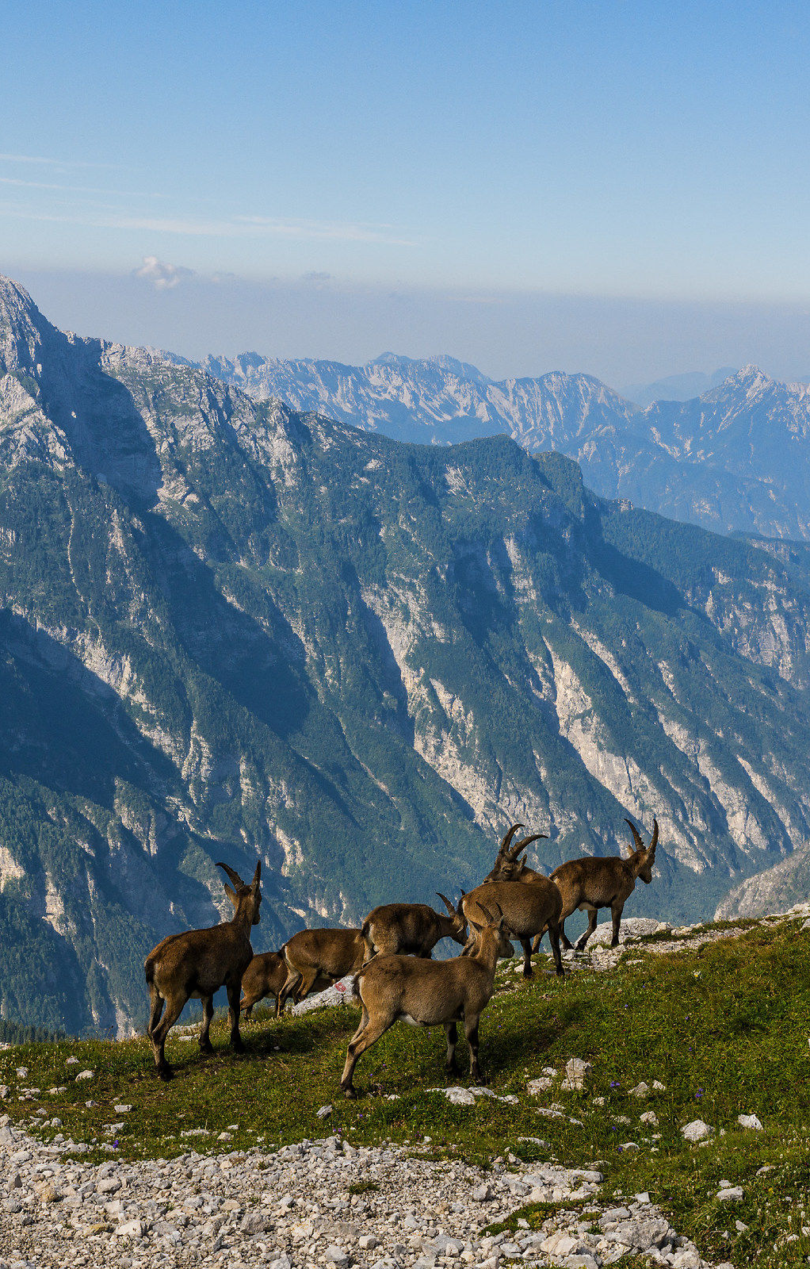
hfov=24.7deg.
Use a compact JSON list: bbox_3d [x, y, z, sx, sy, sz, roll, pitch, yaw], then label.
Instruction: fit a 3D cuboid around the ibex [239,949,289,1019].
[{"bbox_3d":[-1.008,2.891,15.200,0.900,0.620,0.280,-7,14,-45],"label":"ibex"}]

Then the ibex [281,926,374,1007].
[{"bbox_3d":[-0.533,2.721,14.900,1.150,0.760,0.360,-5,12,-38],"label":"ibex"}]

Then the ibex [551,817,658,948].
[{"bbox_3d":[1.661,2.095,15.600,1.150,1.050,0.360,-5,12,-38],"label":"ibex"}]

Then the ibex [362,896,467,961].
[{"bbox_3d":[0.076,2.466,14.500,1.100,0.760,0.360,-7,14,-45],"label":"ibex"}]

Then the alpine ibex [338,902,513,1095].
[{"bbox_3d":[0.136,2.134,10.900,1.120,1.040,0.350,-2,11,-24],"label":"alpine ibex"}]

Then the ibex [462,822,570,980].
[{"bbox_3d":[0.845,2.073,14.300,1.100,1.120,0.420,-6,13,-42],"label":"ibex"}]

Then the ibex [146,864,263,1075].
[{"bbox_3d":[-1.231,2.023,11.300,0.360,1.150,1.120,10,12,36],"label":"ibex"}]

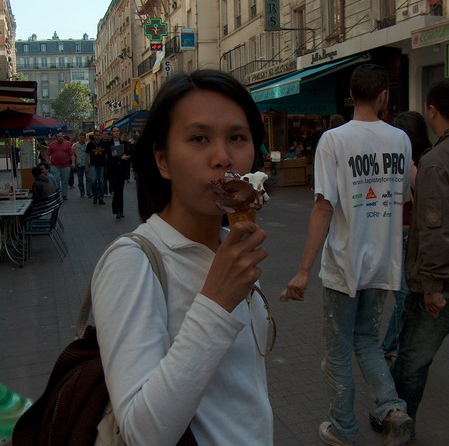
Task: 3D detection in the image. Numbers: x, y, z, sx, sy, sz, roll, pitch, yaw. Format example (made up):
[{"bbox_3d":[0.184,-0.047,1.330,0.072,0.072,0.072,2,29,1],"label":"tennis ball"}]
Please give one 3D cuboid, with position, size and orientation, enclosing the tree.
[{"bbox_3d":[-24.313,-15.683,101.829,7.000,12.800,7.000,-1,6,0],"label":"tree"}]

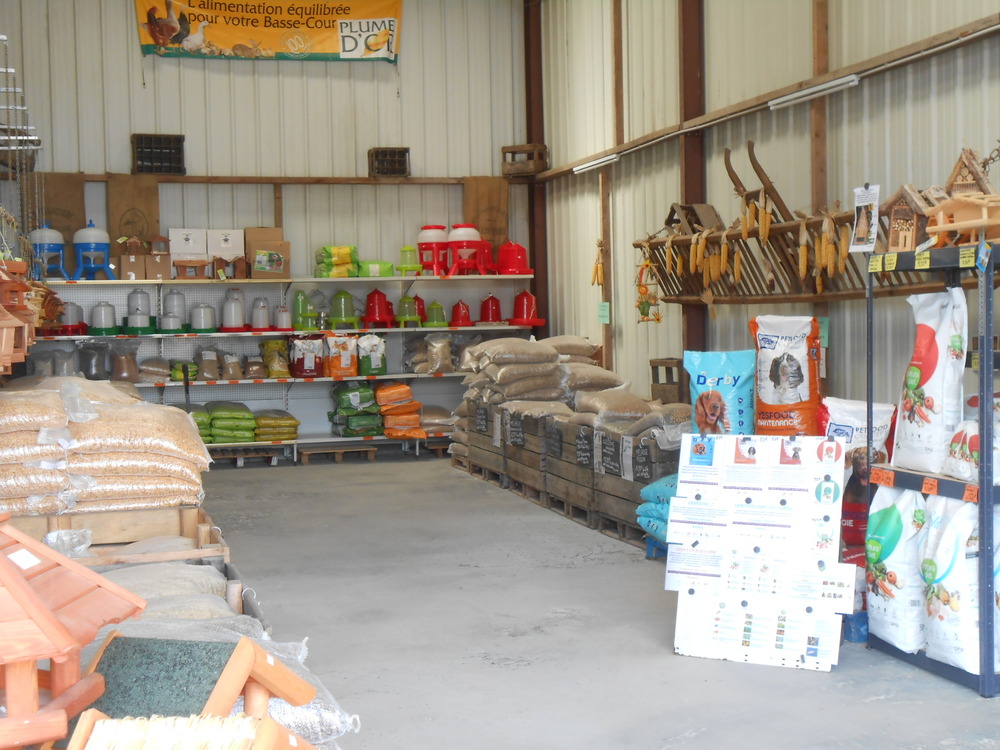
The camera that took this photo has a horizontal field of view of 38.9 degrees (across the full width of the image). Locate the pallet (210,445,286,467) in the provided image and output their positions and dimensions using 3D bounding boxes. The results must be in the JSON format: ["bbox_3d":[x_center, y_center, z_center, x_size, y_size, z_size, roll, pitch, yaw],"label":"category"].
[{"bbox_3d":[-2.781,0.877,15.037,0.800,0.130,0.640,-2,3,-14],"label":"pallet"}]

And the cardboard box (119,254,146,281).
[{"bbox_3d":[-3.785,-1.099,14.599,0.232,0.249,0.270,-2,2,-17],"label":"cardboard box"}]

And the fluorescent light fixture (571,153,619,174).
[{"bbox_3d":[0.912,-2.013,13.551,0.060,0.070,1.317,-2,3,-14],"label":"fluorescent light fixture"}]

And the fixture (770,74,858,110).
[{"bbox_3d":[2.045,-1.852,9.331,0.060,0.070,1.276,-2,3,-14],"label":"fixture"}]

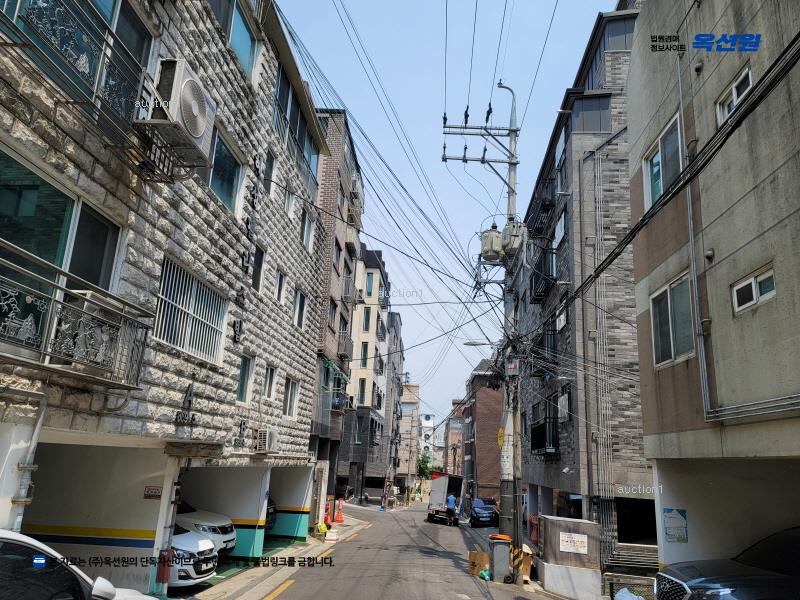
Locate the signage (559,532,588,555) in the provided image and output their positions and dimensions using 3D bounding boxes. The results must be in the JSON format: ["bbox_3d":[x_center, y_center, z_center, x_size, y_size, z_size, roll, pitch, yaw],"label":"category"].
[{"bbox_3d":[3.312,4.634,10.997,0.510,0.345,0.020,-4,-17,25],"label":"signage"}]

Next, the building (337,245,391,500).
[{"bbox_3d":[-5.831,5.888,46.927,9.000,19.100,9.500,1,-15,5],"label":"building"}]

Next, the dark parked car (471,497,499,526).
[{"bbox_3d":[4.947,12.399,33.972,1.680,1.520,3.900,1,-18,6],"label":"dark parked car"}]

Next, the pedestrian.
[{"bbox_3d":[2.745,11.067,30.544,0.500,1.690,0.380,1,-15,6],"label":"pedestrian"}]

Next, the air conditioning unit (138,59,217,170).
[{"bbox_3d":[-2.728,-2.393,7.341,0.320,0.820,0.920,1,-15,6],"label":"air conditioning unit"}]

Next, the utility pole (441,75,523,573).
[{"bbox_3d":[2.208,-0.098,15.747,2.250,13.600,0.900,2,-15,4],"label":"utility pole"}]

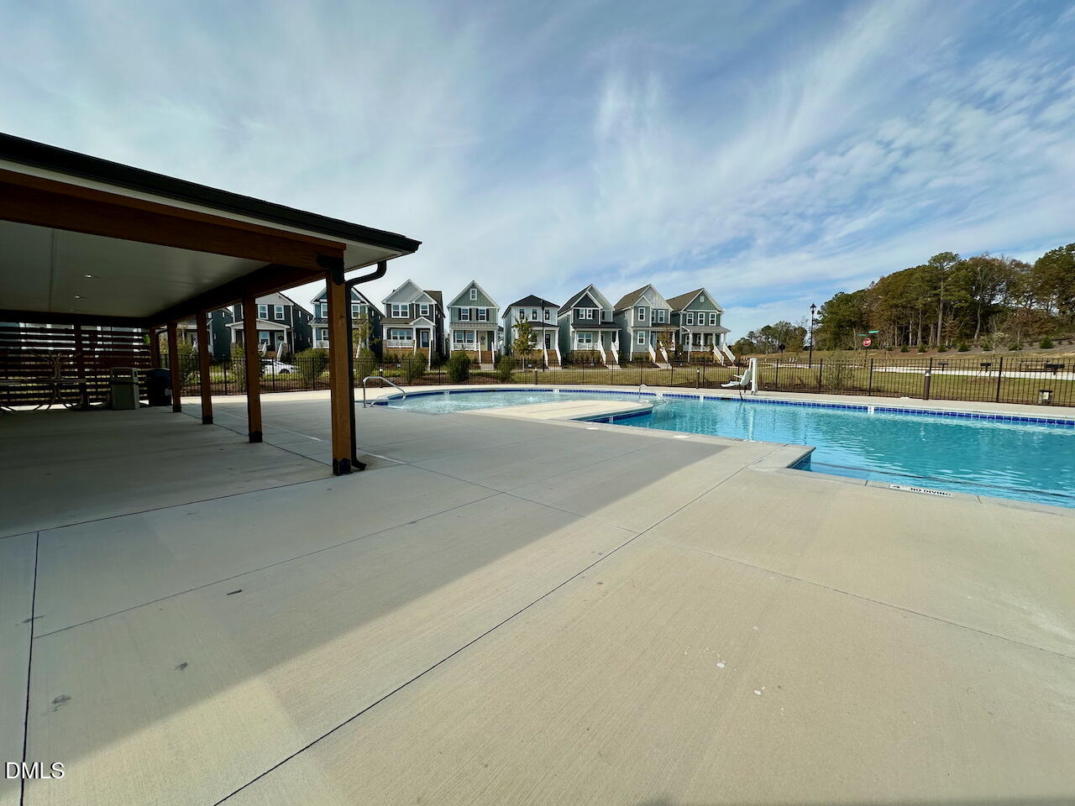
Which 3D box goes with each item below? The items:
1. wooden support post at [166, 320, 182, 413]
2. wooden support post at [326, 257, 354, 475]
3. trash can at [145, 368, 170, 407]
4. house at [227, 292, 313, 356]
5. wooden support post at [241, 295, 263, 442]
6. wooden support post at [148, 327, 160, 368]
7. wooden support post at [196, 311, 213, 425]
[{"bbox_3d":[-8.987,-0.888,10.777,0.140,2.284,0.140,5,6,41],"label":"wooden support post"},{"bbox_3d":[-2.195,-0.339,4.809,0.140,2.284,0.140,5,6,41],"label":"wooden support post"},{"bbox_3d":[-10.938,-0.442,12.563,0.530,1.070,0.510,5,6,41],"label":"trash can"},{"bbox_3d":[-33.410,-10.131,55.248,6.266,9.085,14.500,-1,5,-17],"label":"house"},{"bbox_3d":[-4.459,-0.522,6.798,0.140,2.284,0.140,5,6,41],"label":"wooden support post"},{"bbox_3d":[-11.251,-1.071,12.766,0.140,2.284,0.140,5,6,41],"label":"wooden support post"},{"bbox_3d":[-6.723,-0.705,8.787,0.140,2.284,0.140,5,6,41],"label":"wooden support post"}]

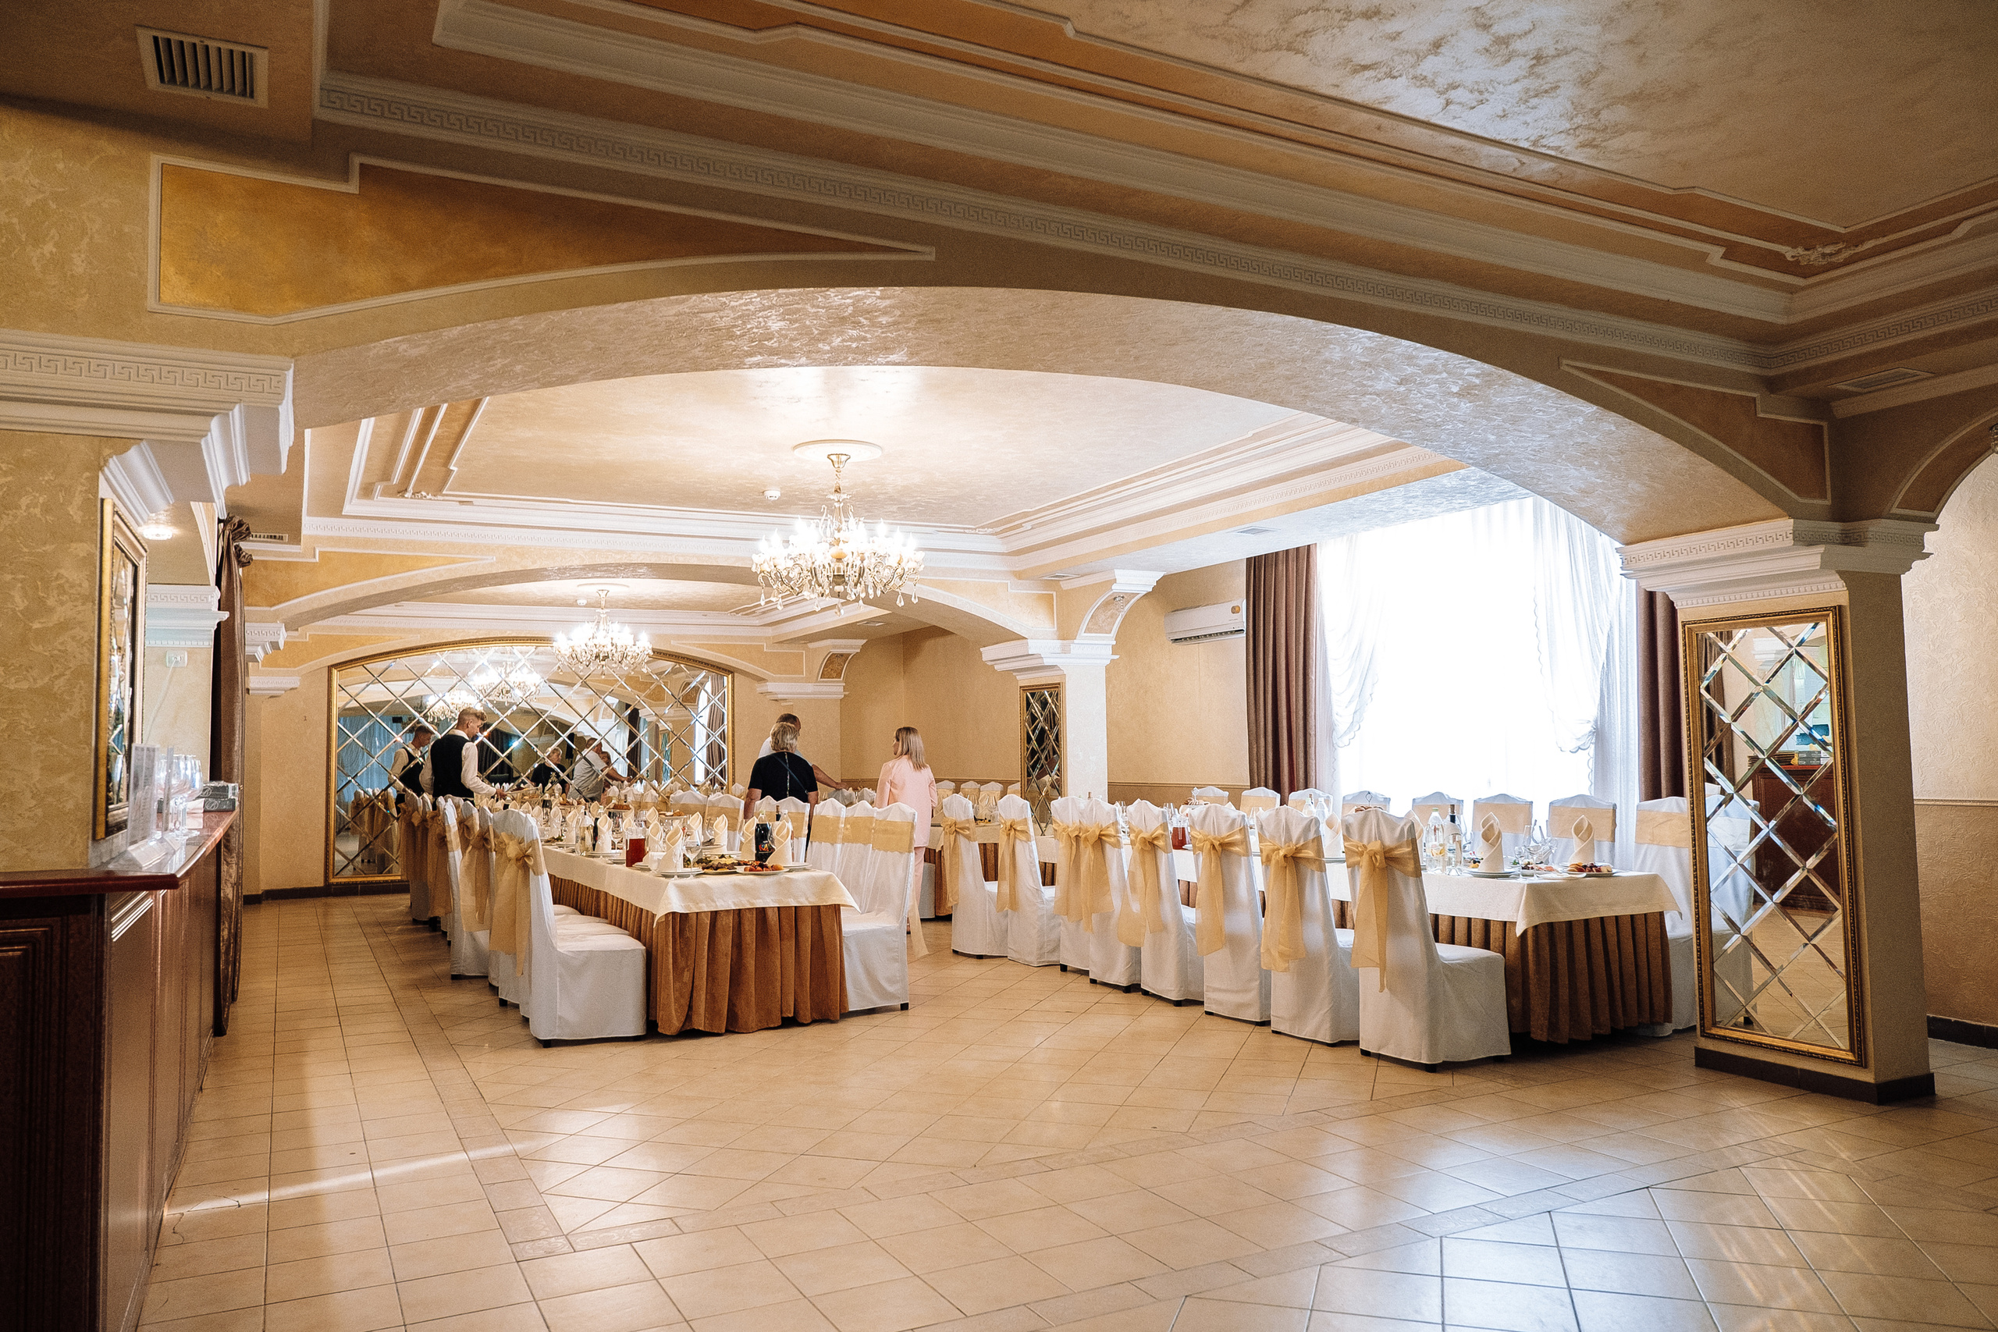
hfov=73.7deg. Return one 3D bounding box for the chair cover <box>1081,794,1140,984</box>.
[{"bbox_3d":[0.801,1.345,8.005,0.530,1.130,0.420,1,-4,-27],"label":"chair cover"}]

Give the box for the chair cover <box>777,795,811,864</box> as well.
[{"bbox_3d":[-1.616,1.448,9.036,0.594,1.108,0.443,1,-4,-28],"label":"chair cover"}]

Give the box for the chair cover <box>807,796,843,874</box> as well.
[{"bbox_3d":[-1.300,1.386,8.275,0.570,1.080,0.460,1,-4,-28],"label":"chair cover"}]

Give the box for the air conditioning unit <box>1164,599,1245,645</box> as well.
[{"bbox_3d":[1.745,-0.386,11.078,0.220,0.285,1.060,1,-4,-27],"label":"air conditioning unit"}]

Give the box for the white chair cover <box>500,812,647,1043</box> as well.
[{"bbox_3d":[-2.167,1.322,6.788,0.594,1.108,0.443,1,-4,-28],"label":"white chair cover"}]

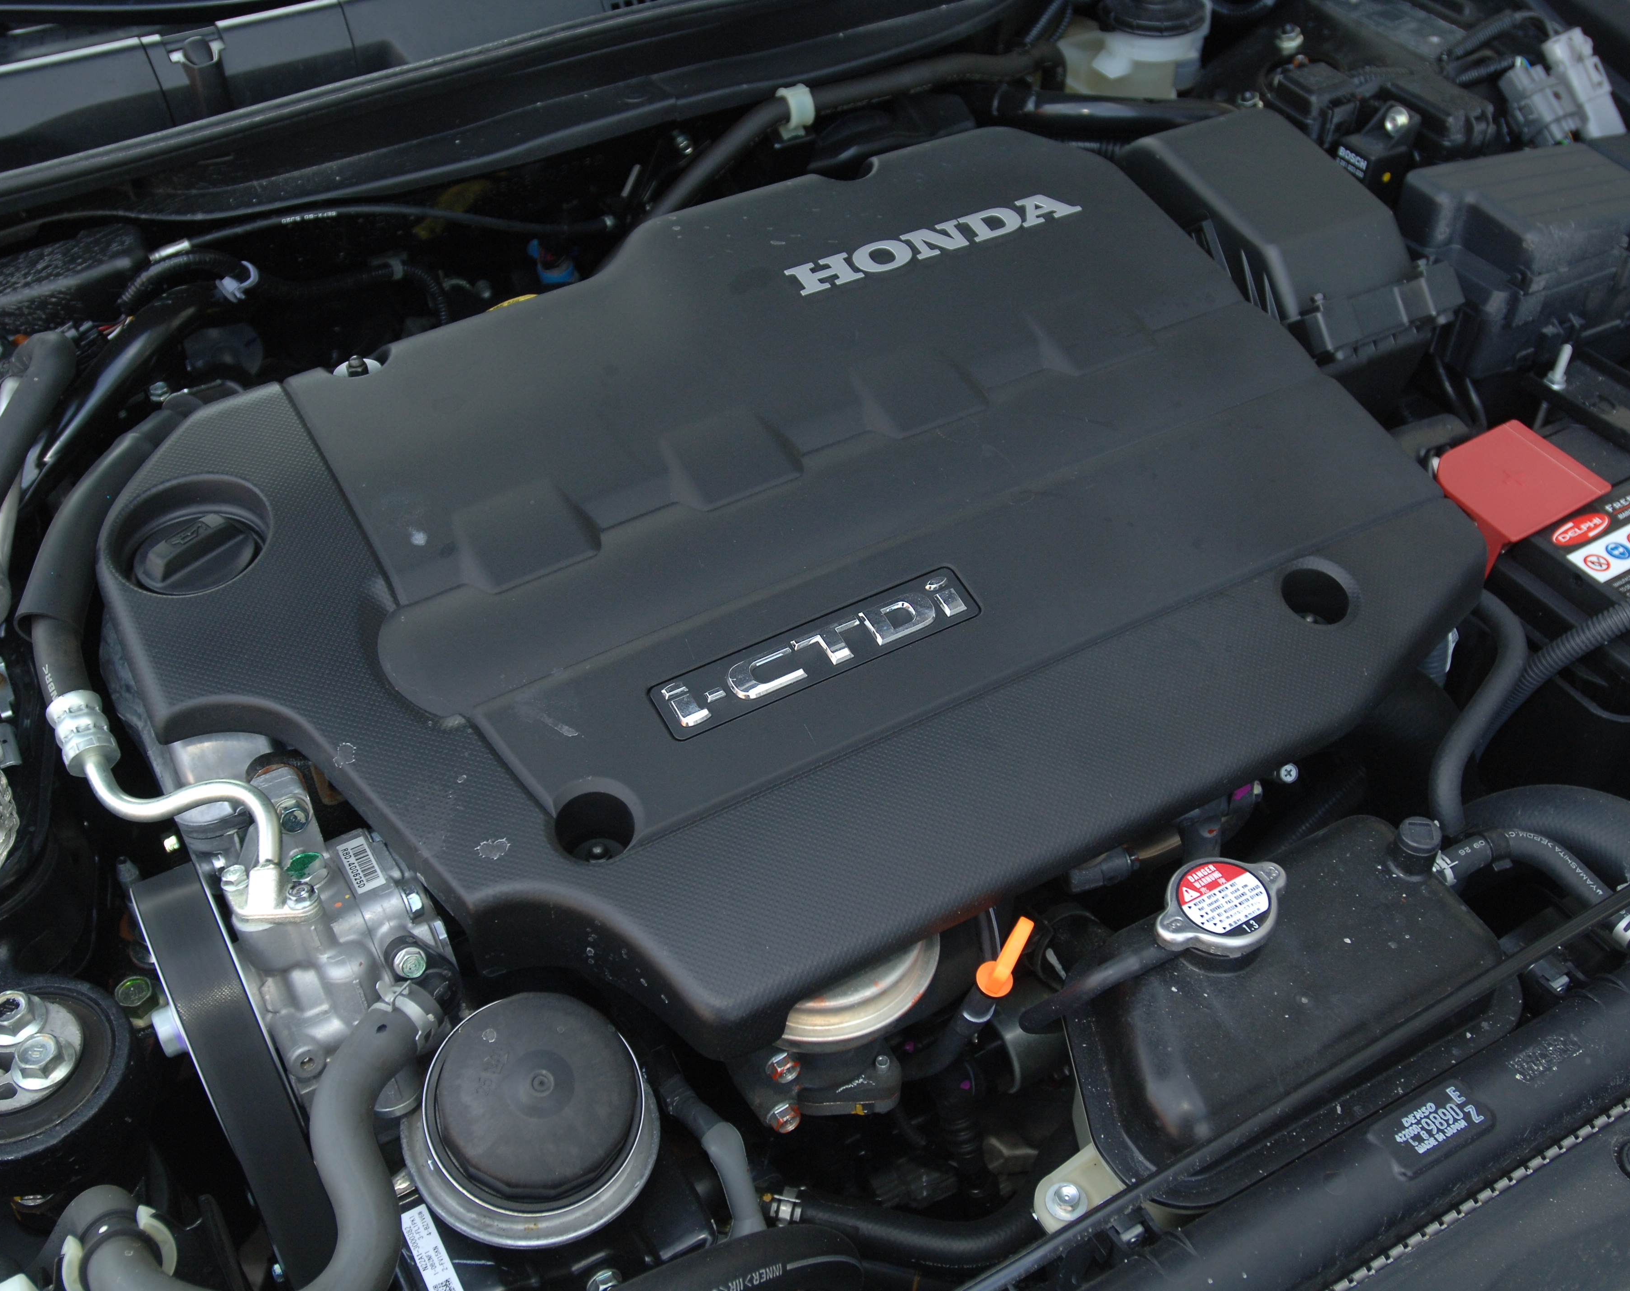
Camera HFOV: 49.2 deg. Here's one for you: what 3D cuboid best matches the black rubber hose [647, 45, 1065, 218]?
[{"bbox_3d":[0.041,-0.410,1.389,0.405,0.080,0.040,-23,49,-23],"label":"black rubber hose"}]

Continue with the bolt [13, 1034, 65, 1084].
[{"bbox_3d":[-0.332,0.179,0.765,0.025,0.015,0.025,-23,48,-20],"label":"bolt"}]

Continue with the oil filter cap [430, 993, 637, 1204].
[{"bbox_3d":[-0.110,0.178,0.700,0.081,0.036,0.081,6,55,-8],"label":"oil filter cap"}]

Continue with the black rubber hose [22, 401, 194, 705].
[{"bbox_3d":[-0.398,-0.059,1.010,0.055,0.042,0.259,0,44,-2],"label":"black rubber hose"}]

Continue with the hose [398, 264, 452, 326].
[{"bbox_3d":[-0.272,-0.247,1.251,0.033,0.045,0.040,-23,49,-23],"label":"hose"}]

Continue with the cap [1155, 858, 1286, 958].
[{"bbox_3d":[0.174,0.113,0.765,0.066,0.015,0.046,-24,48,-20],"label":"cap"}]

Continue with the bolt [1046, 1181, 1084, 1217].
[{"bbox_3d":[0.106,0.235,0.755,0.017,0.010,0.017,-1,45,1],"label":"bolt"}]

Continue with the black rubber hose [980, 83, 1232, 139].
[{"bbox_3d":[0.234,-0.428,1.438,0.211,0.034,0.034,2,44,1],"label":"black rubber hose"}]

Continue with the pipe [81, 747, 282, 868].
[{"bbox_3d":[-0.305,0.079,0.860,0.074,0.046,0.084,-23,48,-20],"label":"pipe"}]

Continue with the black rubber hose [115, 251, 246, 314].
[{"bbox_3d":[-0.422,-0.241,1.185,0.100,0.040,0.028,-23,49,-23],"label":"black rubber hose"}]

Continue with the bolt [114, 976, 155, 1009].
[{"bbox_3d":[-0.321,0.164,0.840,0.018,0.013,0.018,-23,48,-20],"label":"bolt"}]

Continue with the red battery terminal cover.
[{"bbox_3d":[0.415,-0.086,1.076,0.093,0.042,0.078,-23,49,-23],"label":"red battery terminal cover"}]

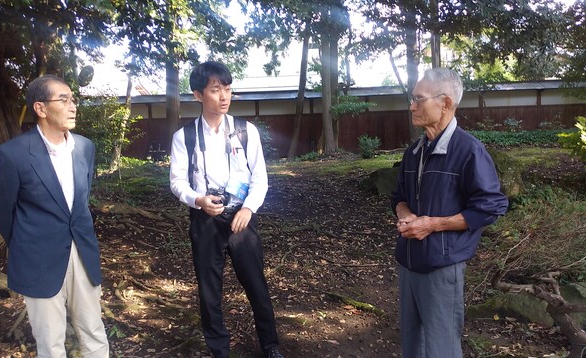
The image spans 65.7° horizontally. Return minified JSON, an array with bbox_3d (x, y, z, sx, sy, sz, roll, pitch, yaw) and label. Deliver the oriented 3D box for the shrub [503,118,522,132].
[{"bbox_3d":[6.266,-1.528,12.974,0.515,0.427,0.515,-5,7,0],"label":"shrub"}]

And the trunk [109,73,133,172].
[{"bbox_3d":[-3.968,-1.299,10.559,0.165,2.357,0.165,12,7,0],"label":"trunk"}]

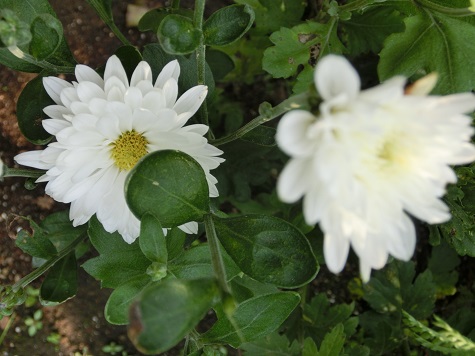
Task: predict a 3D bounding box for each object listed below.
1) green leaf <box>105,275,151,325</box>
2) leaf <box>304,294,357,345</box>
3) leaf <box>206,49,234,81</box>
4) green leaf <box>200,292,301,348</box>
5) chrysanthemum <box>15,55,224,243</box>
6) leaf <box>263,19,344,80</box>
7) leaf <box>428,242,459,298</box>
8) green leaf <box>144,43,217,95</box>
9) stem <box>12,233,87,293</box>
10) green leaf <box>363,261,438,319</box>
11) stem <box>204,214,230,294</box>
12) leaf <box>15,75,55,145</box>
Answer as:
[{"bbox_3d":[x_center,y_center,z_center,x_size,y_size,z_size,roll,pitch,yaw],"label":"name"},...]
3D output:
[{"bbox_3d":[-0.042,0.048,0.200,0.023,0.008,0.014,-44,82,-8],"label":"green leaf"},{"bbox_3d":[0.053,0.080,0.290,0.029,0.011,0.030,18,74,5],"label":"leaf"},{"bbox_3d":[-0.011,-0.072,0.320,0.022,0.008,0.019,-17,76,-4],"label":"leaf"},{"bbox_3d":[0.006,0.059,0.215,0.043,0.009,0.019,-24,77,-6],"label":"green leaf"},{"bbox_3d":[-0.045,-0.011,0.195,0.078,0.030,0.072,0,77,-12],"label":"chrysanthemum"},{"bbox_3d":[0.033,-0.062,0.250,0.039,0.012,0.030,-23,80,-4],"label":"leaf"},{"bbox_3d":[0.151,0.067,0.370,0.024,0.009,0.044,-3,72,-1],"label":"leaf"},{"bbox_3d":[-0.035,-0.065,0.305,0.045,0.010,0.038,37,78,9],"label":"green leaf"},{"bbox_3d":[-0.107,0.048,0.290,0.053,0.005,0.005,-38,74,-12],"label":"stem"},{"bbox_3d":[0.093,0.063,0.290,0.039,0.012,0.035,-6,73,-2],"label":"green leaf"},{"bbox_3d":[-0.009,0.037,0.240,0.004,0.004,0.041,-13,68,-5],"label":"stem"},{"bbox_3d":[-0.088,-0.031,0.230,0.021,0.010,0.031,12,78,-3],"label":"leaf"}]

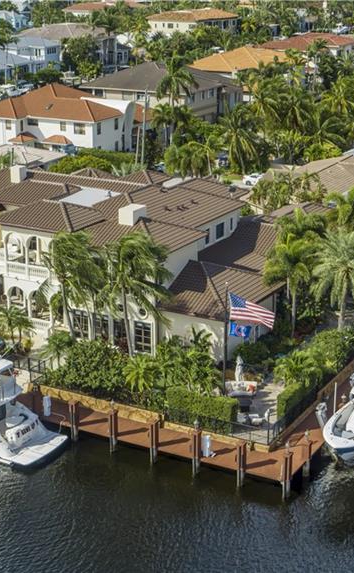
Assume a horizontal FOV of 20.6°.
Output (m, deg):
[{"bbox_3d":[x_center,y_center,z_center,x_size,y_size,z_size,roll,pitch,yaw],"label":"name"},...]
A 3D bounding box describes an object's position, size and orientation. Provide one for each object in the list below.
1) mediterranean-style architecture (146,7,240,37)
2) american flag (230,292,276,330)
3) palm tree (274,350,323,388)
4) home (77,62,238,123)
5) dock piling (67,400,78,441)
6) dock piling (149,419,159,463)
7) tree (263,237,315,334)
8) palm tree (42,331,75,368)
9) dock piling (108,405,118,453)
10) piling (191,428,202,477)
[{"bbox_3d":[5.993,-118.123,437.522,26.000,10.200,34.000,10,21,28],"label":"mediterranean-style architecture"},{"bbox_3d":[5.044,1.684,67.099,3.100,2.480,0.500,4,20,9],"label":"american flag"},{"bbox_3d":[8.785,6.304,70.960,3.100,2.100,3.000,0,20,0],"label":"palm tree"},{"bbox_3d":[-0.810,-33.800,171.270,24.300,10.200,21.500,10,22,29],"label":"home"},{"bbox_3d":[-6.989,9.023,66.141,0.500,2.750,0.550,10,21,28],"label":"dock piling"},{"bbox_3d":[-1.430,9.840,61.620,0.450,3.100,0.450,11,22,30],"label":"dock piling"},{"bbox_3d":[9.383,0.295,78.762,4.200,8.000,4.200,0,18,0],"label":"tree"},{"bbox_3d":[-8.854,4.877,72.790,2.500,3.000,2.500,0,18,0],"label":"palm tree"},{"bbox_3d":[-4.260,9.471,64.530,0.500,2.900,0.550,10,21,28],"label":"dock piling"},{"bbox_3d":[1.202,10.518,61.327,0.500,2.900,0.550,10,21,28],"label":"piling"}]

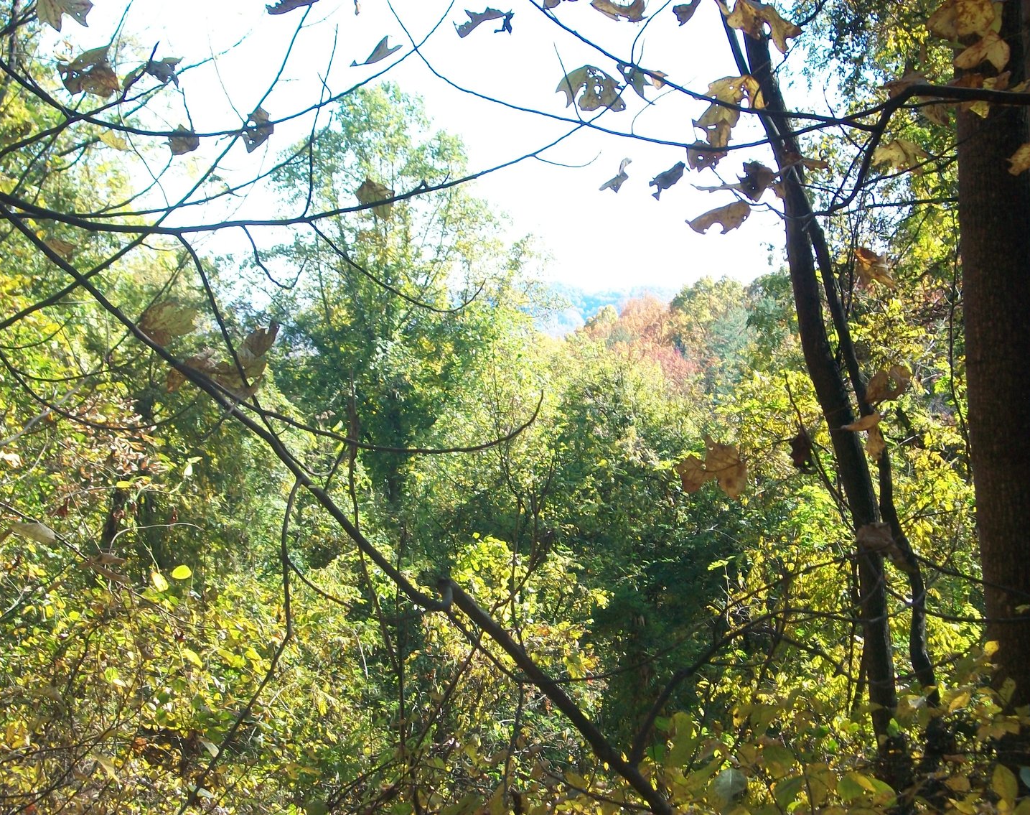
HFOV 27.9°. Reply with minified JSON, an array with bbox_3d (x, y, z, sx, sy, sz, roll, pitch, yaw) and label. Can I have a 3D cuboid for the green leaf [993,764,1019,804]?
[{"bbox_3d":[0.758,0.582,3.200,0.038,0.066,0.016,-13,1,-3],"label":"green leaf"}]

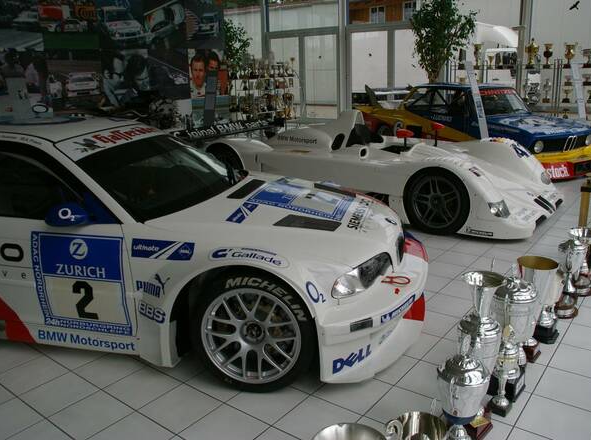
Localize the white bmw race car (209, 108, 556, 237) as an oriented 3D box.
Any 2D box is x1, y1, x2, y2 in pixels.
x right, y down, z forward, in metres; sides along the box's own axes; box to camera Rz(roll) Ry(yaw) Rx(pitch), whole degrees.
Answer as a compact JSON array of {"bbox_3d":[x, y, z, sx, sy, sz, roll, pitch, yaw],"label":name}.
[{"bbox_3d":[0.802,-0.780,6.445,4.650,1.080,2.000,7,18,33],"label":"white bmw race car"}]

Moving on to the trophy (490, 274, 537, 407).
[{"bbox_3d":[1.015,0.530,2.324,0.210,0.600,0.215,10,19,38],"label":"trophy"}]

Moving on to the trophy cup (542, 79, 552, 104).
[{"bbox_3d":[5.429,-2.794,10.706,0.205,0.510,0.170,7,17,30],"label":"trophy cup"}]

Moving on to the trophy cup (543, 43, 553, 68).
[{"bbox_3d":[5.147,-3.333,10.100,0.190,0.480,0.190,-2,15,1],"label":"trophy cup"}]

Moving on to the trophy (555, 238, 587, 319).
[{"bbox_3d":[1.706,0.366,3.082,0.185,0.475,0.180,7,17,29],"label":"trophy"}]

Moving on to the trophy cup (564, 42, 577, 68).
[{"bbox_3d":[5.560,-3.300,10.000,0.250,0.490,0.230,-2,15,1],"label":"trophy cup"}]

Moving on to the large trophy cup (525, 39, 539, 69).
[{"bbox_3d":[5.102,-3.588,10.679,0.290,0.634,0.240,7,17,30],"label":"large trophy cup"}]

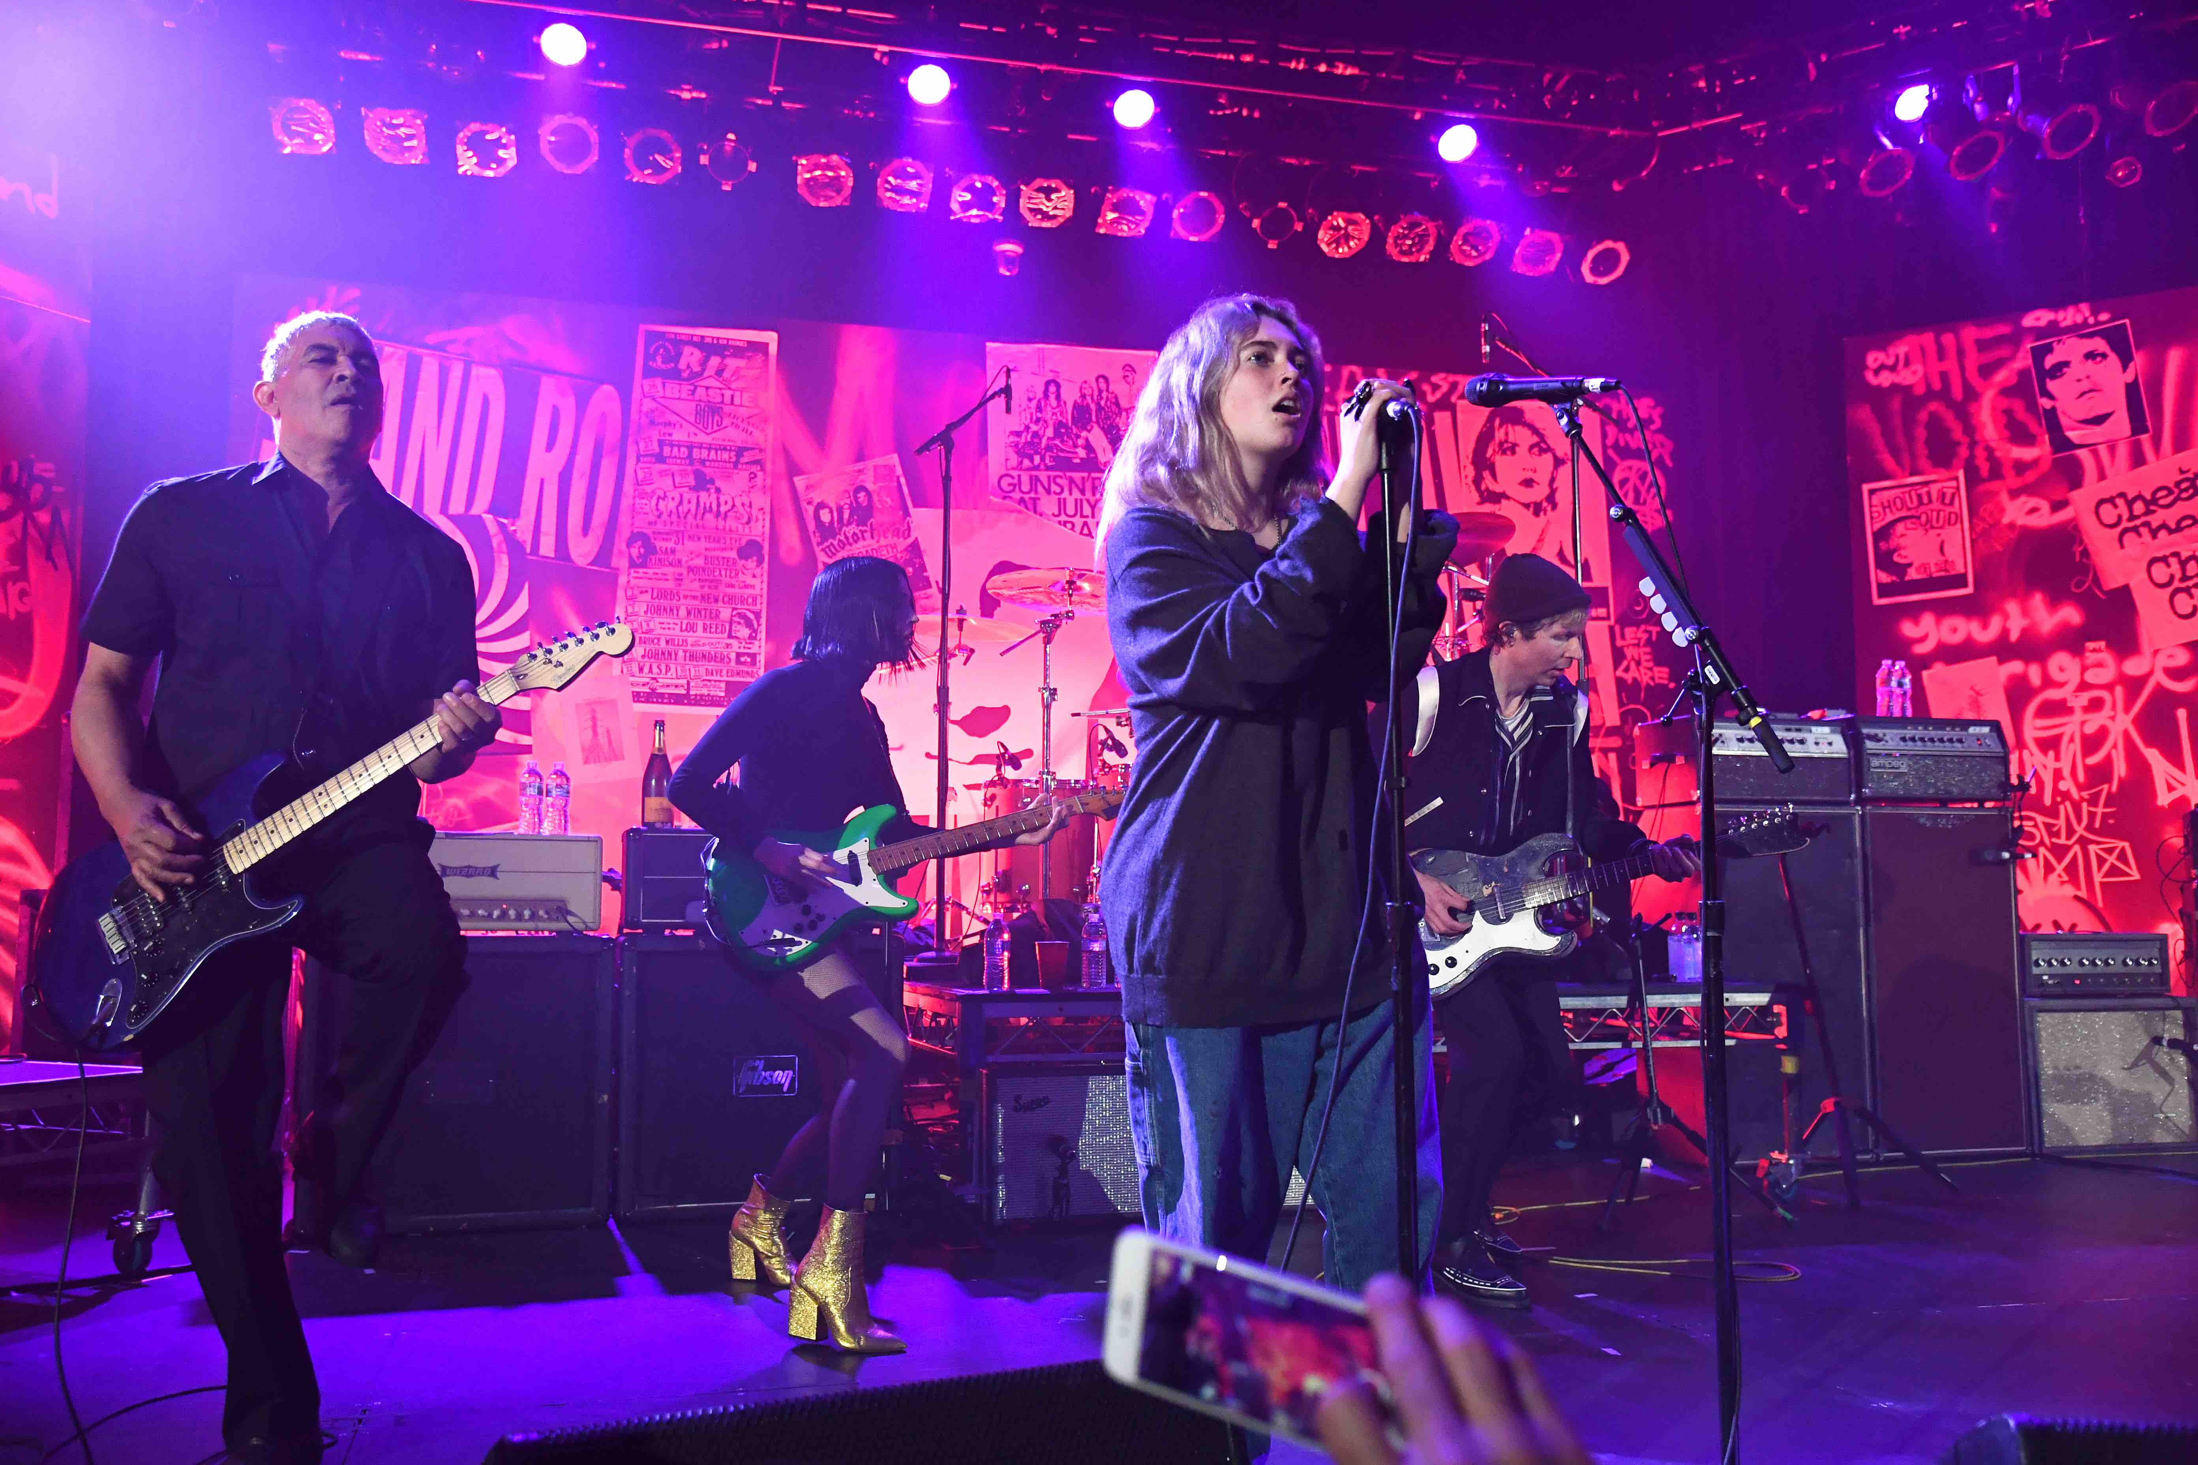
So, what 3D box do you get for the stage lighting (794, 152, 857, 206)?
[{"bbox_3d":[-1.224,-2.488,8.422,0.250,0.250,0.300,1,25,-12],"label":"stage lighting"}]

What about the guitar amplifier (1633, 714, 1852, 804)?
[{"bbox_3d":[2.339,0.110,6.832,0.610,0.300,0.350,1,-6,-14],"label":"guitar amplifier"}]

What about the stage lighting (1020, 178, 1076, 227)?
[{"bbox_3d":[-0.259,-2.521,8.779,0.260,0.300,0.260,1,-48,-13],"label":"stage lighting"}]

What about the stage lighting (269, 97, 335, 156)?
[{"bbox_3d":[-3.375,-2.632,8.063,0.265,0.290,0.275,2,-49,-17],"label":"stage lighting"}]

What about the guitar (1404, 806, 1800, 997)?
[{"bbox_3d":[1.111,0.328,4.200,1.000,0.330,0.075,-14,-6,-9],"label":"guitar"}]

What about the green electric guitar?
[{"bbox_3d":[-0.331,0.235,3.929,0.990,0.325,0.075,-16,-28,-19],"label":"green electric guitar"}]

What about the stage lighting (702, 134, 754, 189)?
[{"bbox_3d":[-1.634,-2.535,8.315,0.250,0.250,0.300,1,25,-14],"label":"stage lighting"}]

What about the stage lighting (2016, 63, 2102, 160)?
[{"bbox_3d":[4.119,-2.648,8.169,0.280,0.330,0.290,2,-49,-17],"label":"stage lighting"}]

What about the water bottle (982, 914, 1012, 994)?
[{"bbox_3d":[-0.279,0.605,5.165,0.066,0.208,0.066,1,-6,-14],"label":"water bottle"}]

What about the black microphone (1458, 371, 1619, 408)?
[{"bbox_3d":[0.635,-0.492,2.720,0.215,0.050,0.050,-1,0,9],"label":"black microphone"}]

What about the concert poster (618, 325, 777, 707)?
[{"bbox_3d":[-1.809,-0.977,8.583,0.624,1.752,0.010,3,-6,-16],"label":"concert poster"}]

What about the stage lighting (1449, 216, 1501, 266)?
[{"bbox_3d":[1.797,-2.495,9.352,0.260,0.260,0.340,1,36,-16],"label":"stage lighting"}]

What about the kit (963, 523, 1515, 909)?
[{"bbox_3d":[0.419,0.053,6.680,1.880,1.550,1.400,1,-5,-14],"label":"kit"}]

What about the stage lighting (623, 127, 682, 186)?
[{"bbox_3d":[-1.990,-2.631,8.462,0.260,0.300,0.260,1,-50,-15],"label":"stage lighting"}]

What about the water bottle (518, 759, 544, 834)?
[{"bbox_3d":[-1.583,0.191,5.279,0.066,0.208,0.066,2,-6,-16],"label":"water bottle"}]

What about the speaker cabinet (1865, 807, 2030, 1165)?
[{"bbox_3d":[2.949,0.896,6.894,0.660,1.220,0.406,1,-6,-17],"label":"speaker cabinet"}]

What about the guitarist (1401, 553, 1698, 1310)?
[{"bbox_3d":[0.994,0.430,4.239,0.640,1.660,0.500,3,-5,-30],"label":"guitarist"}]

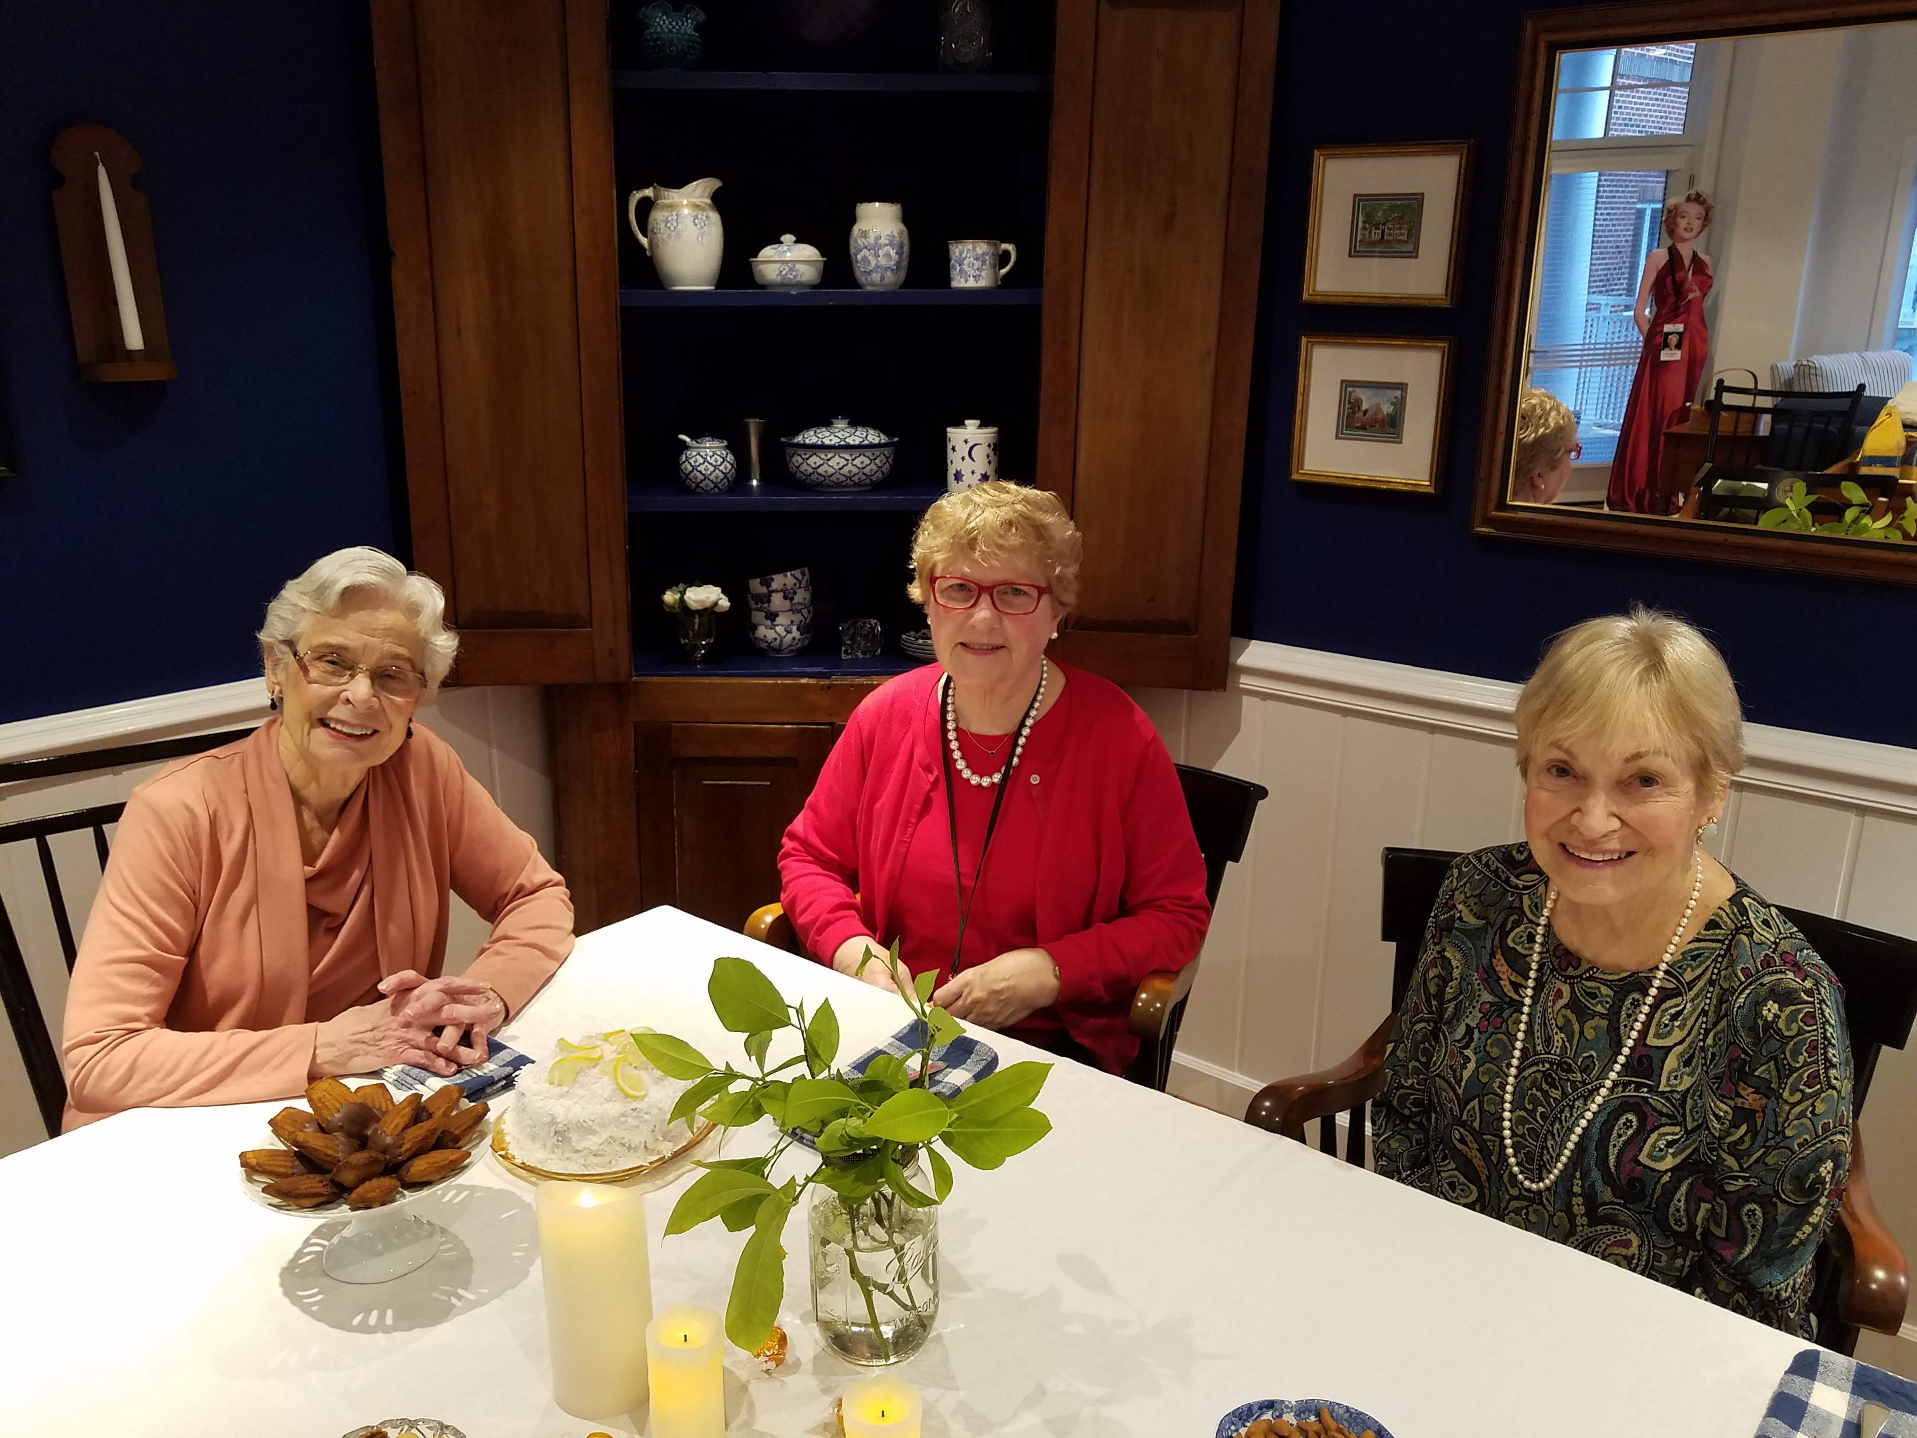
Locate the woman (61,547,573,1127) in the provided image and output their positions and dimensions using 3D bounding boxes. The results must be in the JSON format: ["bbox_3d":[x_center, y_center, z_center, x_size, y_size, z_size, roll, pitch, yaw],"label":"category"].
[{"bbox_3d":[-0.725,0.439,1.639,0.510,1.230,0.660,-12,20,-38],"label":"woman"}]

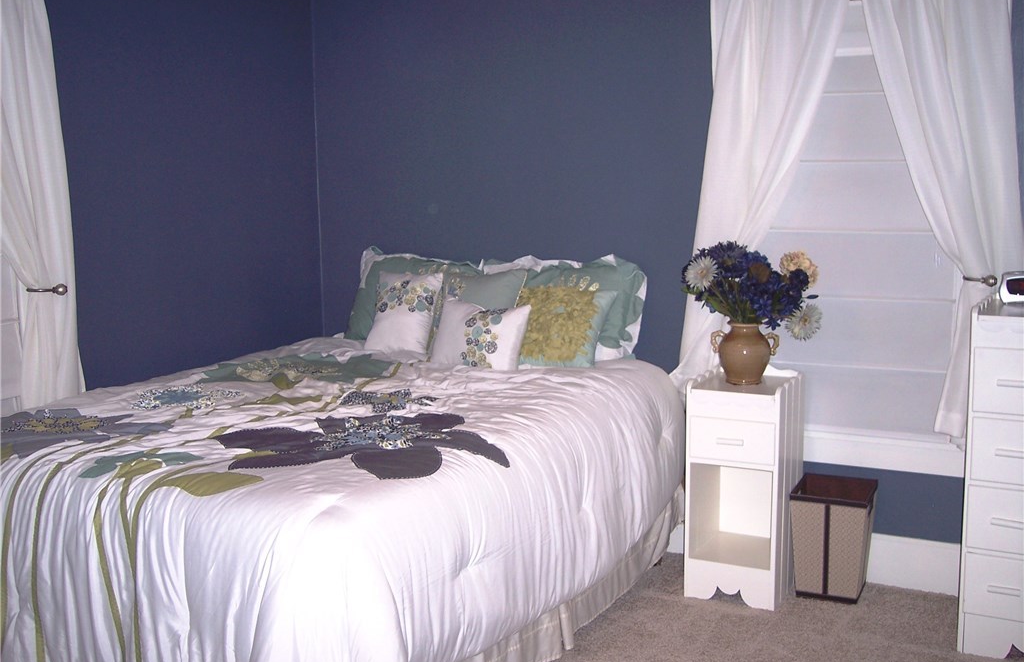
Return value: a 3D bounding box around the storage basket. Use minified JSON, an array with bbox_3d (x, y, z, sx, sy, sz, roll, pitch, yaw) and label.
[{"bbox_3d":[1.120,0.728,4.017,0.260,0.370,0.263,4,10,26],"label":"storage basket"}]

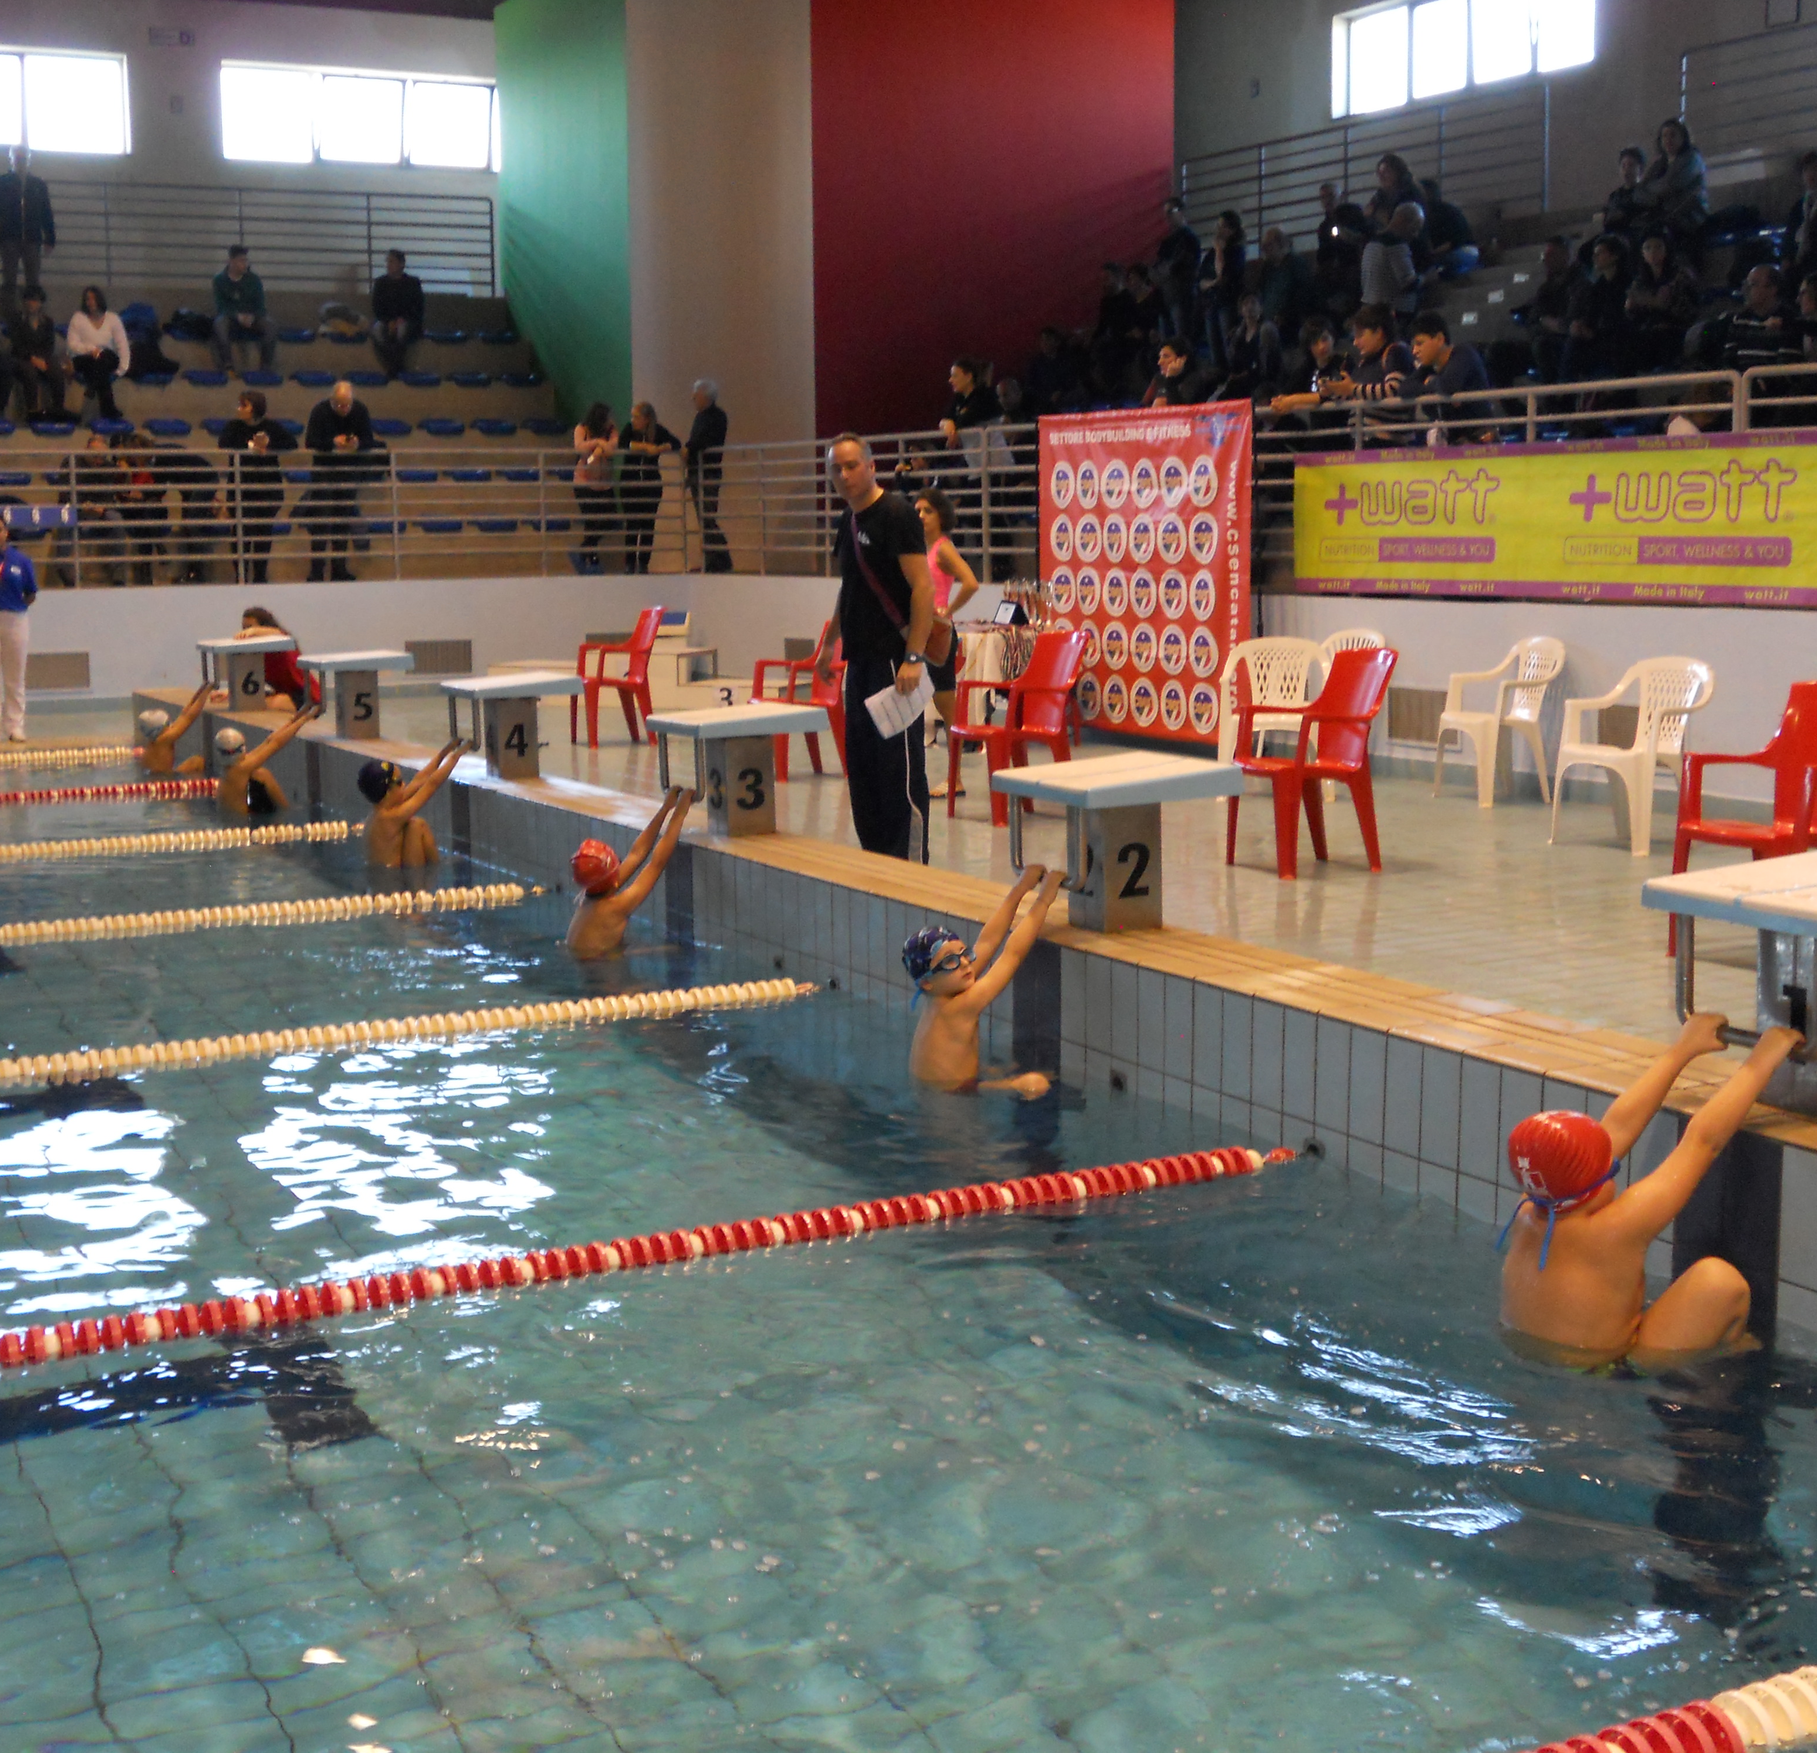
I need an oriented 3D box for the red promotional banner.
[{"bbox_3d":[1.404,-1.839,15.570,0.050,1.940,2.360,-5,9,-27],"label":"red promotional banner"}]

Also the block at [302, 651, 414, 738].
[{"bbox_3d":[-2.929,-0.959,13.641,0.498,0.446,0.497,-5,9,-27],"label":"block"}]

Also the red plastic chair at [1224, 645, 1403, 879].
[{"bbox_3d":[1.645,-0.473,10.440,0.570,0.885,0.570,-4,8,-22],"label":"red plastic chair"}]

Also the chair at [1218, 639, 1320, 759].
[{"bbox_3d":[1.900,-0.805,13.099,0.575,0.810,0.530,1,8,14],"label":"chair"}]

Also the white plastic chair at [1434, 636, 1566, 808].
[{"bbox_3d":[2.965,-0.782,12.839,0.550,0.815,0.570,-3,8,-16],"label":"white plastic chair"}]

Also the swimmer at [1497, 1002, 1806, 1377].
[{"bbox_3d":[1.303,0.626,4.542,0.640,0.710,0.420,-5,9,-27],"label":"swimmer"}]

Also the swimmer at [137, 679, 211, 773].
[{"bbox_3d":[-4.399,-0.798,15.511,0.530,0.710,0.410,-5,9,-27],"label":"swimmer"}]

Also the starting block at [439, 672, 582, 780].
[{"bbox_3d":[-1.758,-0.665,11.427,0.498,0.446,0.497,-5,9,-27],"label":"starting block"}]

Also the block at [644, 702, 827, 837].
[{"bbox_3d":[-0.614,-0.379,9.267,0.498,0.446,0.497,-5,9,-27],"label":"block"}]

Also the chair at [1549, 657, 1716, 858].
[{"bbox_3d":[3.124,-0.526,10.964,0.550,0.815,0.570,-4,8,-20],"label":"chair"}]

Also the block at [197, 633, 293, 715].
[{"bbox_3d":[-4.070,-1.245,15.798,0.498,0.446,0.497,-5,9,-27],"label":"block"}]

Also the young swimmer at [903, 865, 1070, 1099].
[{"bbox_3d":[0.229,0.343,6.686,0.550,0.690,0.410,-5,9,-27],"label":"young swimmer"}]

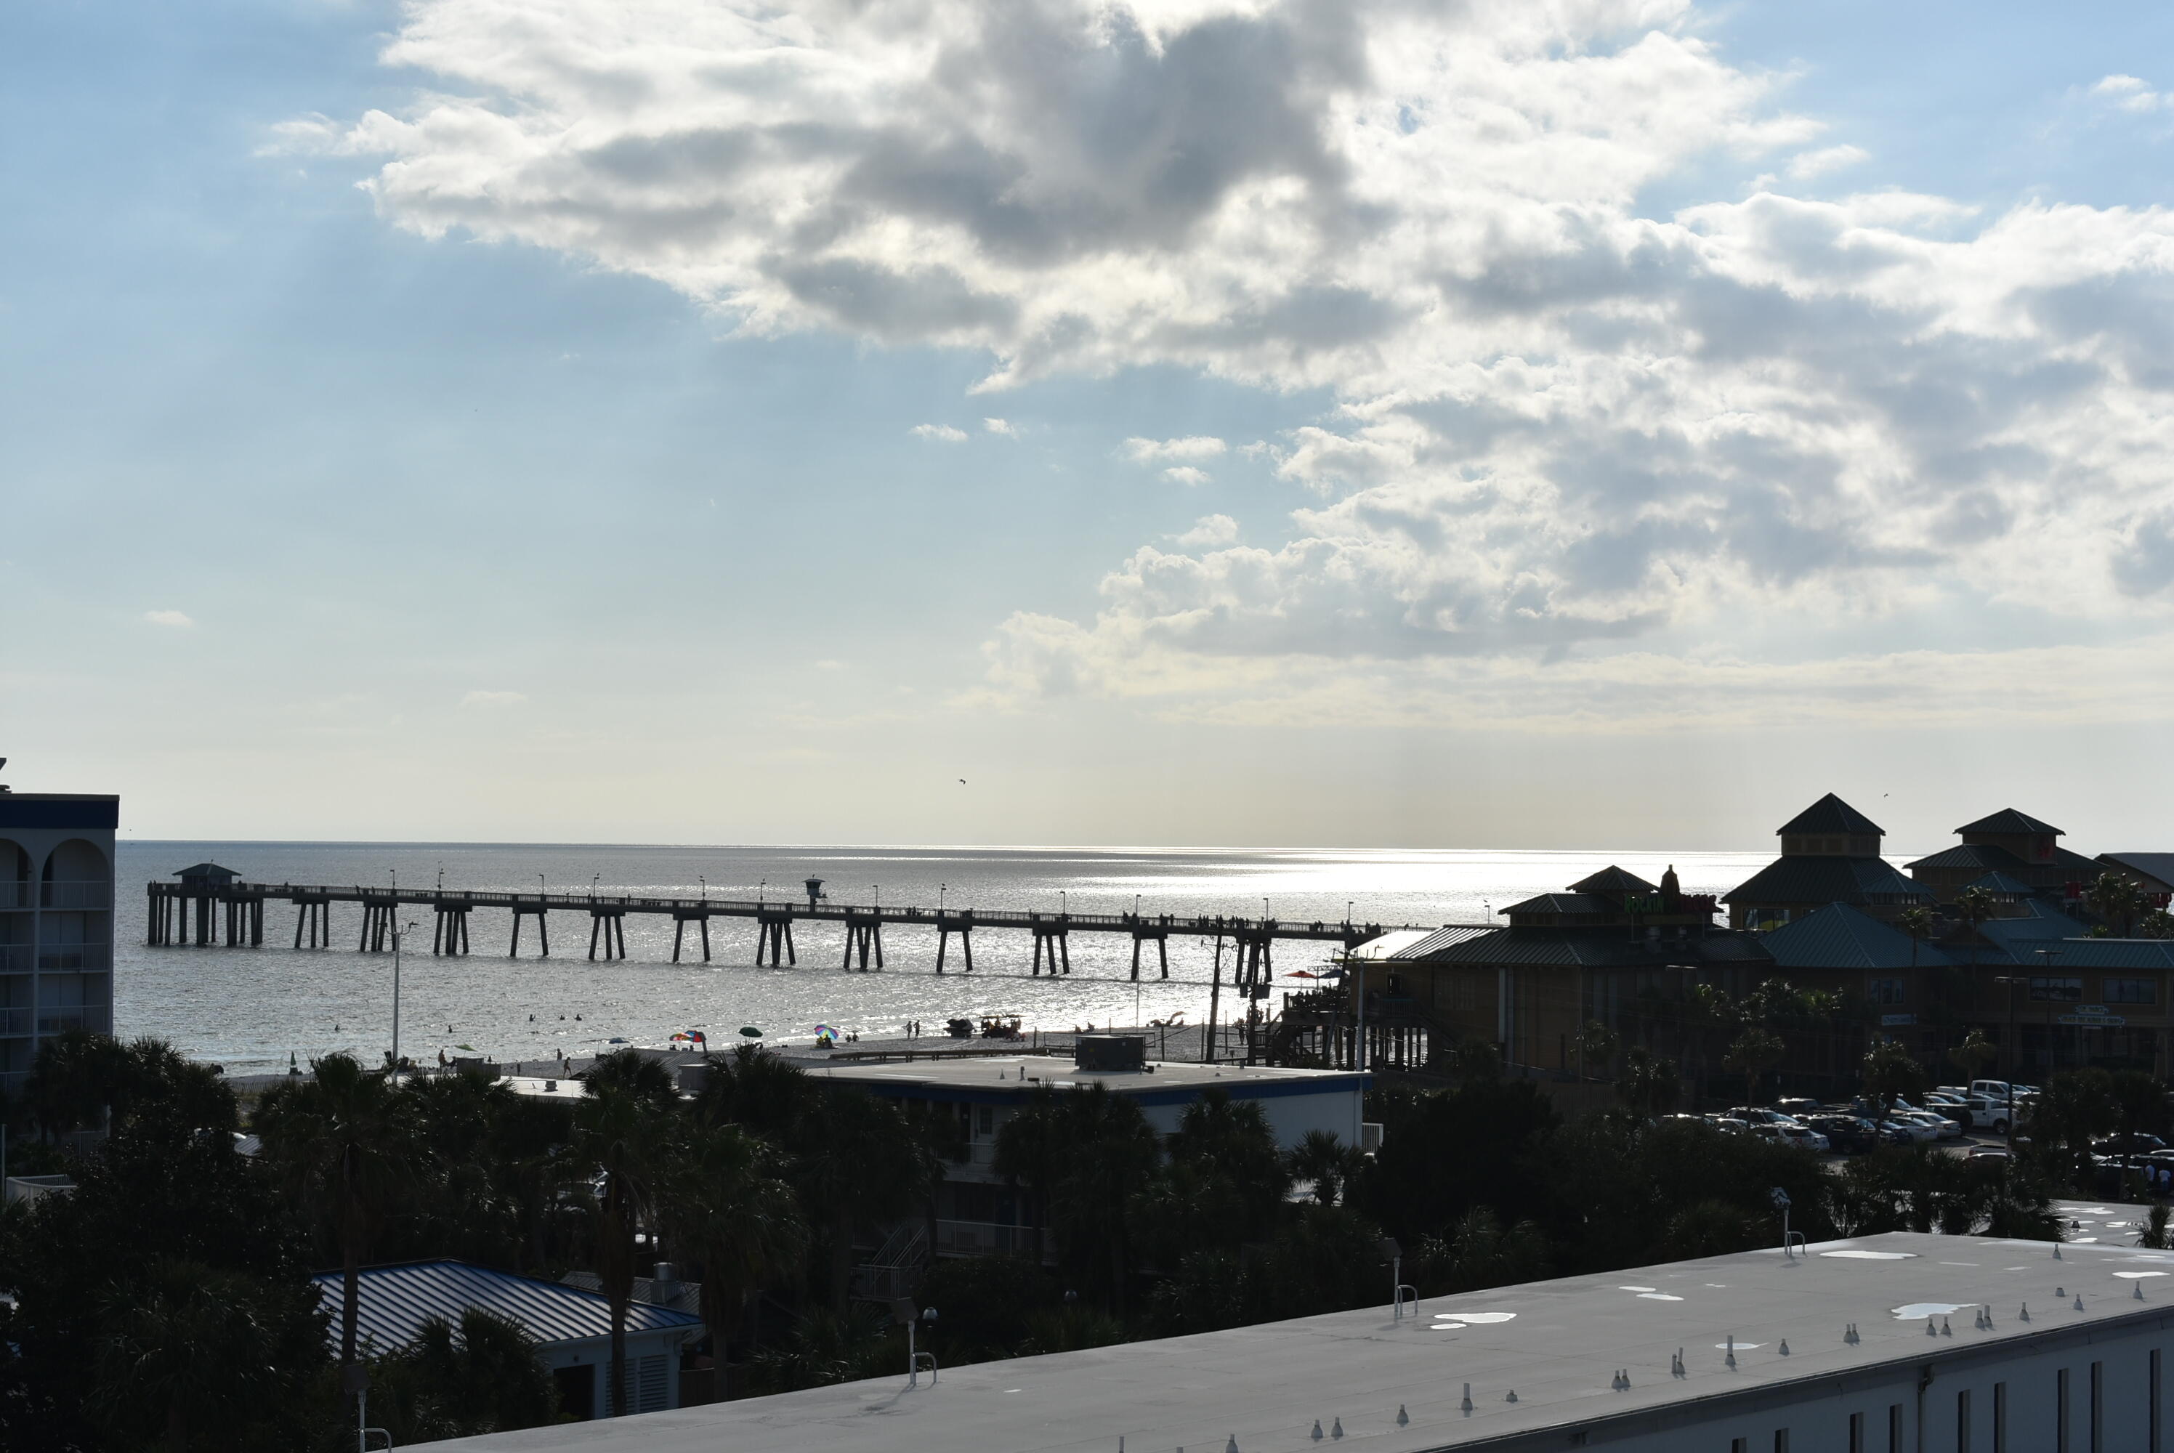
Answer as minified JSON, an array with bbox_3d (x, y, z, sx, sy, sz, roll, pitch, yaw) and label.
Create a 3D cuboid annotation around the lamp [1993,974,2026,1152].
[{"bbox_3d":[49.847,18.293,235.000,1.950,9.893,0.500,-1,-2,41],"label":"lamp"}]

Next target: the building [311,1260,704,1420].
[{"bbox_3d":[-18.570,16.250,111.400,9.500,4.750,15.300,-1,-2,36],"label":"building"}]

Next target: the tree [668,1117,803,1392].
[{"bbox_3d":[-8.990,14.490,111.000,3.600,8.950,3.600,0,-1,0],"label":"tree"}]

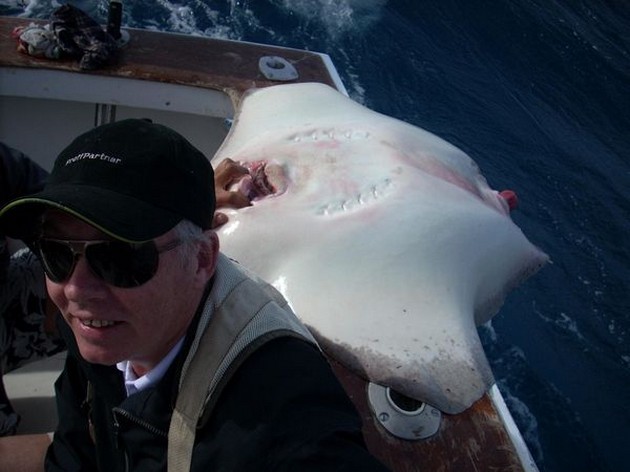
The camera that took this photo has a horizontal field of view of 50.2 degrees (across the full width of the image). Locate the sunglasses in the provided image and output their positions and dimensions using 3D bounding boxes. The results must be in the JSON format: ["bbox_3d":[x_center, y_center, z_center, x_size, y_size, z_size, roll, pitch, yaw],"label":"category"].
[{"bbox_3d":[-0.204,0.018,0.729,0.145,0.052,0.145,1,8,21],"label":"sunglasses"}]

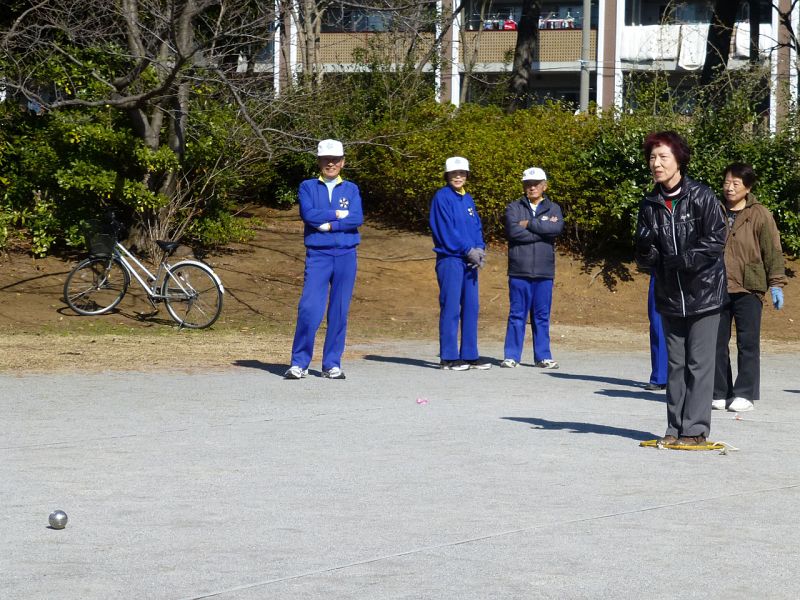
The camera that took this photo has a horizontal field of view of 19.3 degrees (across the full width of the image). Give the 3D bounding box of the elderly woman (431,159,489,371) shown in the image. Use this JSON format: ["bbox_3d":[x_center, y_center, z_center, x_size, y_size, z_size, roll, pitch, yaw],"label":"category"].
[{"bbox_3d":[0.456,-0.281,17.900,0.480,1.585,0.380,-2,3,-36],"label":"elderly woman"}]

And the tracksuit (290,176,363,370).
[{"bbox_3d":[-0.524,-0.181,17.050,0.510,1.400,0.340,0,2,-2],"label":"tracksuit"}]

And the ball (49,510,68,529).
[{"bbox_3d":[-1.306,0.841,9.020,0.073,0.073,0.073,0,2,0],"label":"ball"}]

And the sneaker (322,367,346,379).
[{"bbox_3d":[-0.482,0.523,17.150,0.105,0.105,0.275,-1,2,-30],"label":"sneaker"}]

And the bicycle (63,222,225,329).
[{"bbox_3d":[-2.645,-0.259,24.400,1.780,1.020,0.560,6,7,27],"label":"bicycle"}]

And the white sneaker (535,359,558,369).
[{"bbox_3d":[1.153,0.498,18.550,0.100,0.100,0.260,-2,3,-42],"label":"white sneaker"}]

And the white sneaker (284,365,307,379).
[{"bbox_3d":[-0.751,0.518,17.150,0.105,0.105,0.275,1,2,28],"label":"white sneaker"}]

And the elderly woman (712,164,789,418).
[{"bbox_3d":[2.140,-0.084,14.600,0.530,1.520,0.380,1,2,27],"label":"elderly woman"}]

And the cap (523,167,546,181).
[{"bbox_3d":[1.053,-0.988,18.450,0.175,0.125,0.260,1,2,20],"label":"cap"}]

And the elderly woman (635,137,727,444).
[{"bbox_3d":[1.420,-0.063,11.850,0.500,1.560,0.460,1,3,36],"label":"elderly woman"}]

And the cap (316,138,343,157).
[{"bbox_3d":[-0.498,-1.094,16.950,0.185,0.130,0.260,0,2,-3],"label":"cap"}]

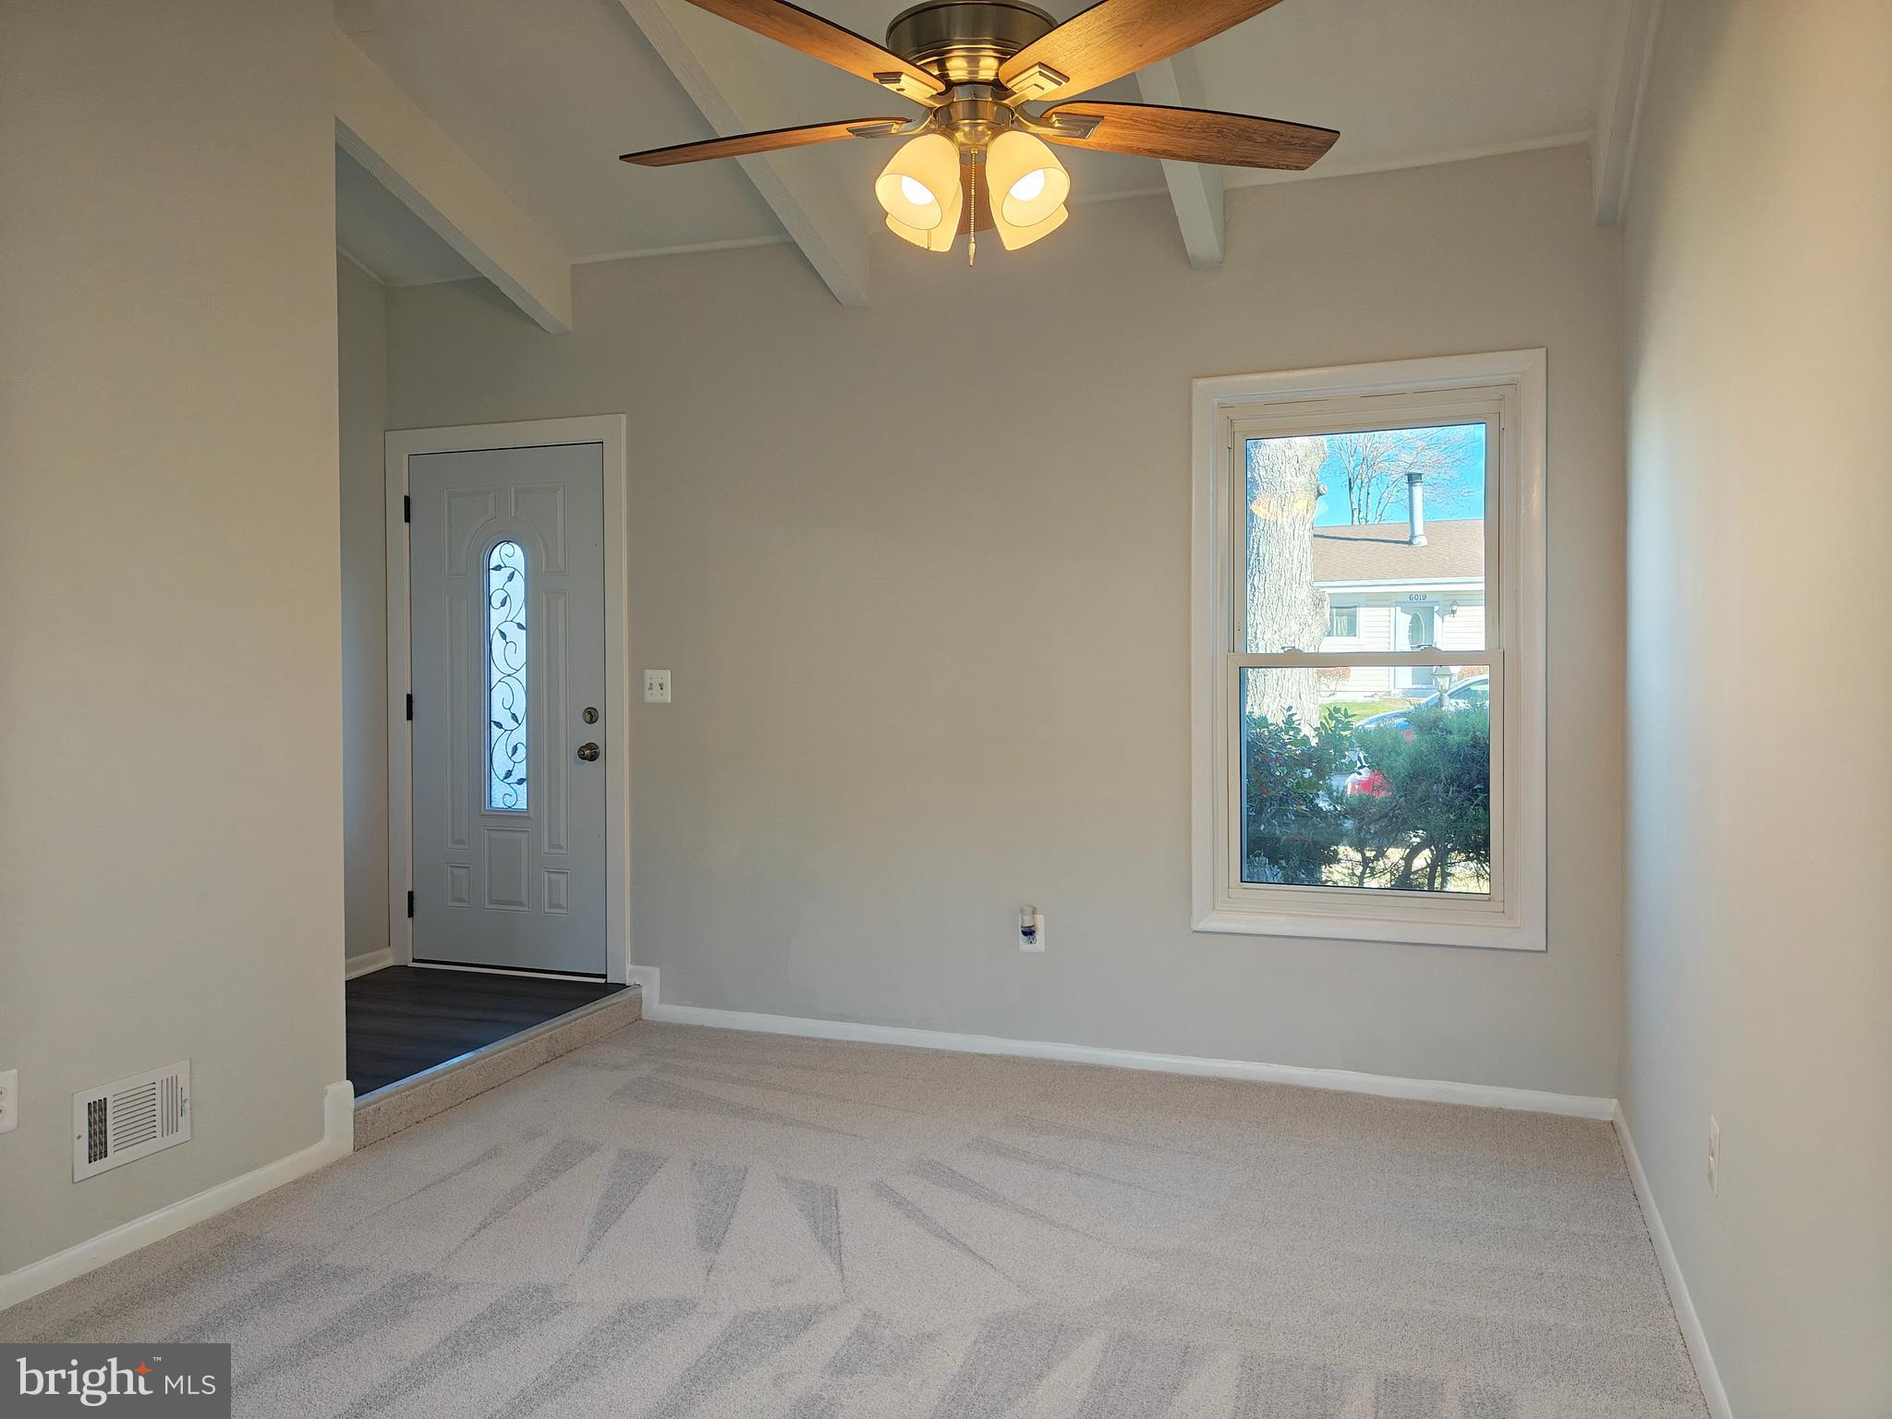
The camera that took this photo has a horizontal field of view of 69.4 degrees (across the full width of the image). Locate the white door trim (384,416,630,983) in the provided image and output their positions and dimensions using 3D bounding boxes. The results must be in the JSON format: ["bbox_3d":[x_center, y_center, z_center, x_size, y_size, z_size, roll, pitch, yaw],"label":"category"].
[{"bbox_3d":[-1.727,-0.041,5.372,1.135,2.150,0.090,0,2,21],"label":"white door trim"}]

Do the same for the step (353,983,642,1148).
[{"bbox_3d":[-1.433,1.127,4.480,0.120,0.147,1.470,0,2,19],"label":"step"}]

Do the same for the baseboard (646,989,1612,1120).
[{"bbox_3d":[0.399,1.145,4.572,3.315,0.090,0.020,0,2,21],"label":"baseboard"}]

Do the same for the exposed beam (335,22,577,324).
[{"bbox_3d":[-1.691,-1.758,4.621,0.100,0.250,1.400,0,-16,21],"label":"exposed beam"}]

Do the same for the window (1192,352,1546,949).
[{"bbox_3d":[1.293,-0.170,4.233,1.040,1.765,0.100,0,2,21],"label":"window"}]

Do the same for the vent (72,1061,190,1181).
[{"bbox_3d":[-1.856,0.939,3.127,0.020,0.197,0.293,0,2,19],"label":"vent"}]

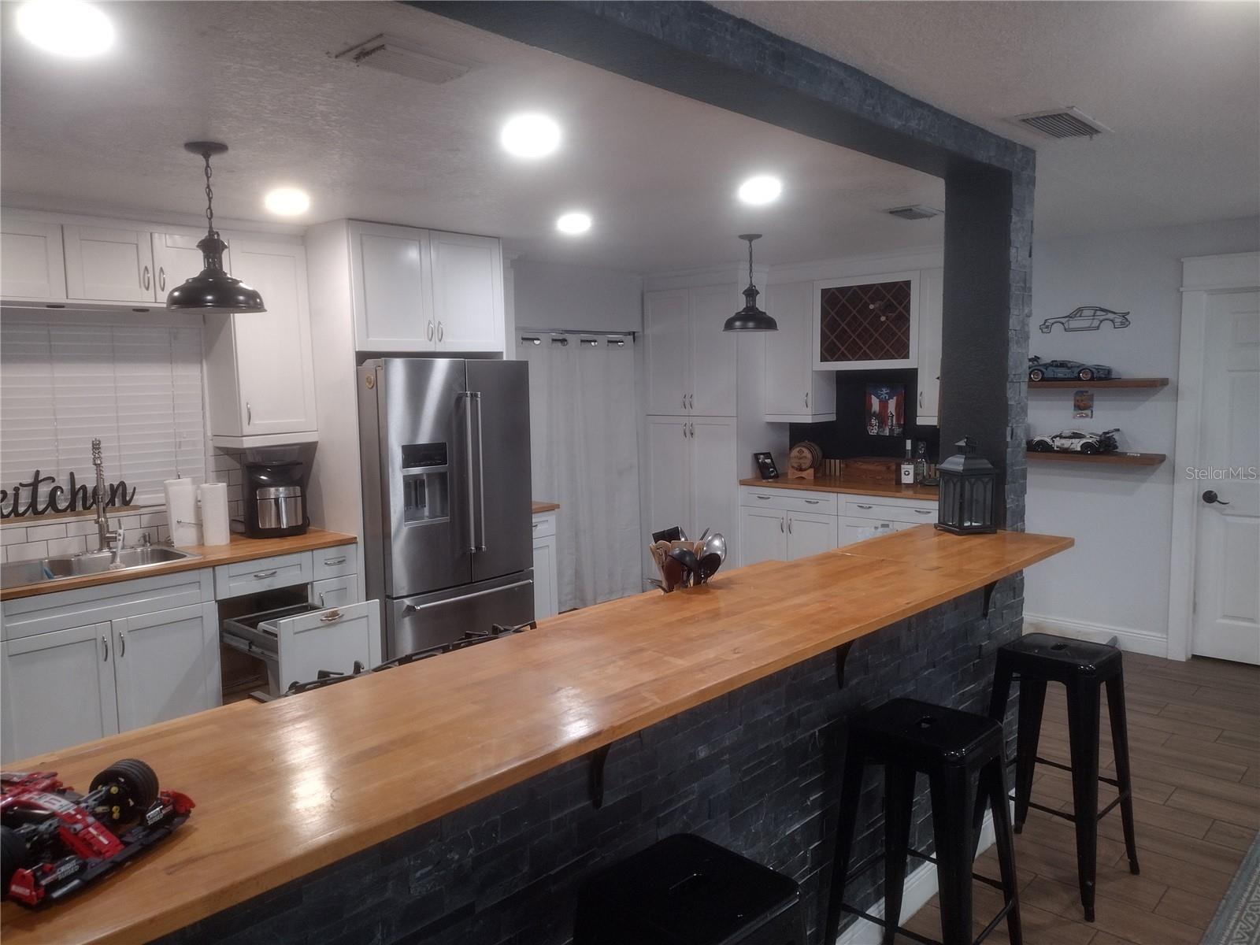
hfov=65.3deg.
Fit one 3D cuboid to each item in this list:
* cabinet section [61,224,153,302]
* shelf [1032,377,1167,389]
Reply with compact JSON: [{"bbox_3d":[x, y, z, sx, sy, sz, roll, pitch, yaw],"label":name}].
[{"bbox_3d":[-2.289,-0.873,4.224,0.310,0.301,0.350,4,8,43],"label":"cabinet section"},{"bbox_3d":[2.686,-0.519,5.813,0.854,0.039,0.210,4,8,43],"label":"shelf"}]

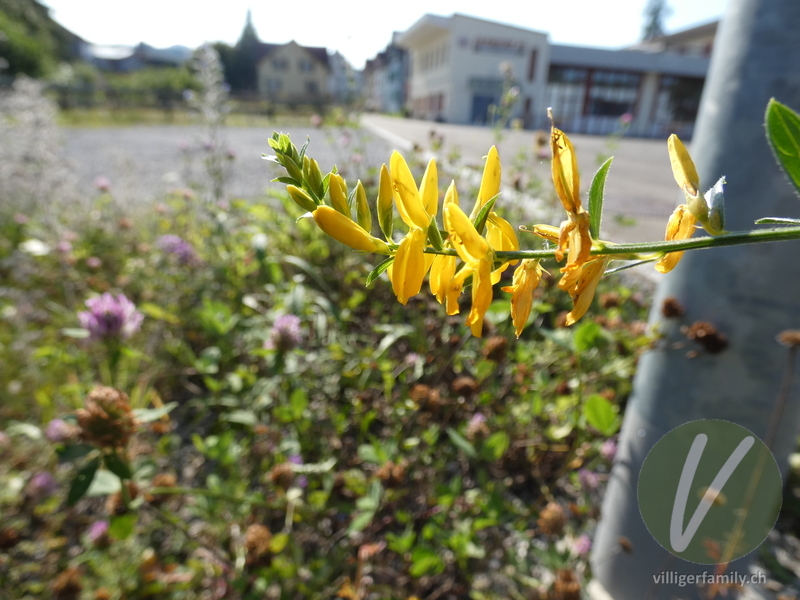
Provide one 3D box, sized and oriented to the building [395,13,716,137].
[{"bbox_3d":[14.048,-22.189,46.650,25.000,8.000,16.000,-2,23,-9],"label":"building"}]

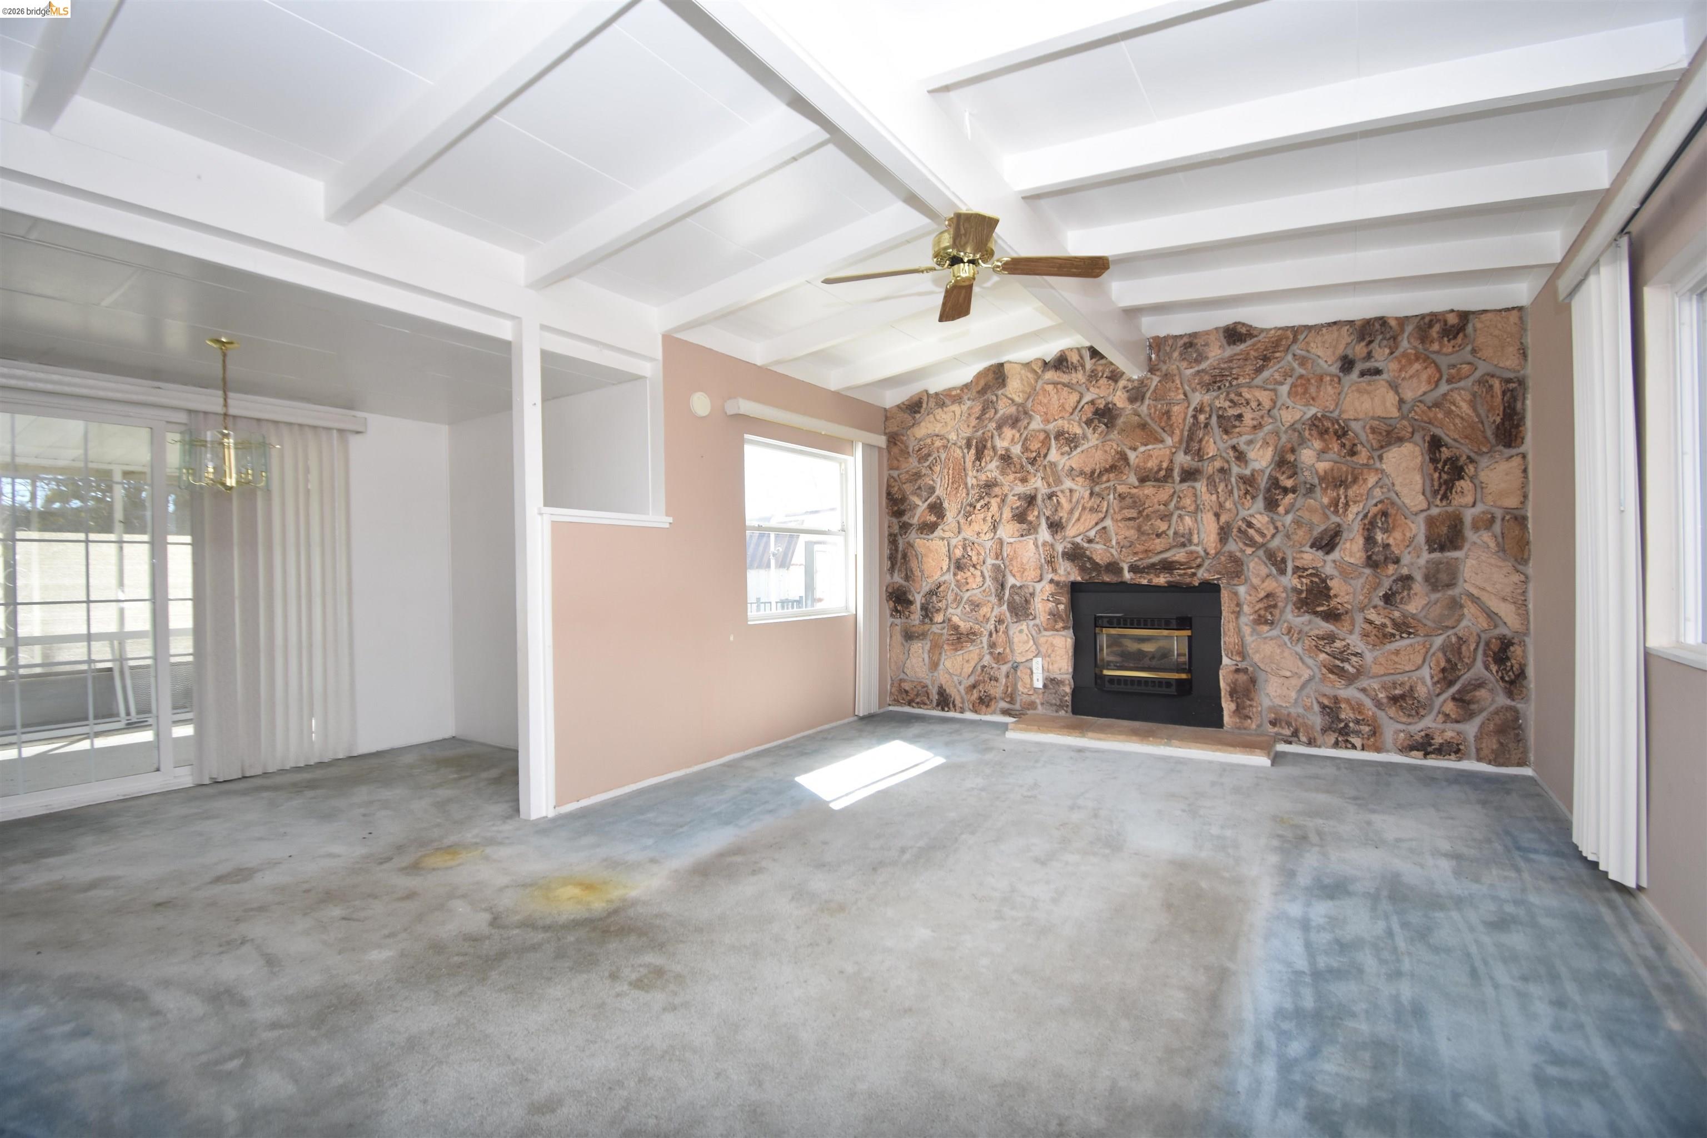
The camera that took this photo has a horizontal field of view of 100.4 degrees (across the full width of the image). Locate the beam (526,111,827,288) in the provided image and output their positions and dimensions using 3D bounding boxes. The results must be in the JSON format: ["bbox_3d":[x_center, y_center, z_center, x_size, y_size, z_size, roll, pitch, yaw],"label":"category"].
[{"bbox_3d":[-0.794,-1.506,2.942,1.875,0.145,0.080,-6,-3,35],"label":"beam"}]

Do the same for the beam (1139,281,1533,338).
[{"bbox_3d":[2.821,-1.560,4.372,1.957,0.135,0.080,8,5,35],"label":"beam"}]

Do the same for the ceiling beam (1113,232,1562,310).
[{"bbox_3d":[2.406,-1.559,3.783,1.957,0.145,0.080,8,5,35],"label":"ceiling beam"}]

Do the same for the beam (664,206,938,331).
[{"bbox_3d":[-0.328,-1.513,3.602,1.875,0.145,0.080,-6,-3,35],"label":"beam"}]

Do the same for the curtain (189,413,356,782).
[{"bbox_3d":[-3.468,0.158,4.293,0.090,2.070,0.760,-1,0,35],"label":"curtain"}]

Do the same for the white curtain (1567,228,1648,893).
[{"bbox_3d":[2.663,-0.009,2.527,0.100,2.120,0.470,-1,0,35],"label":"white curtain"}]

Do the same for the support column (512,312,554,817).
[{"bbox_3d":[-1.560,-0.011,3.455,0.105,2.417,0.095,-1,0,35],"label":"support column"}]

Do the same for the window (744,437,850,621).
[{"bbox_3d":[-0.374,-0.259,5.180,0.090,1.220,1.200,-1,0,35],"label":"window"}]

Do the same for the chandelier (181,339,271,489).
[{"bbox_3d":[-2.928,-0.705,3.312,0.340,0.690,0.340,-1,0,35],"label":"chandelier"}]

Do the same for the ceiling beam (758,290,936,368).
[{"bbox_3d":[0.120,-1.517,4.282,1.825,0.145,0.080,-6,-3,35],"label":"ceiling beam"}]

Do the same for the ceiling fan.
[{"bbox_3d":[0.444,-1.245,2.833,1.090,0.235,1.050,-1,0,5],"label":"ceiling fan"}]

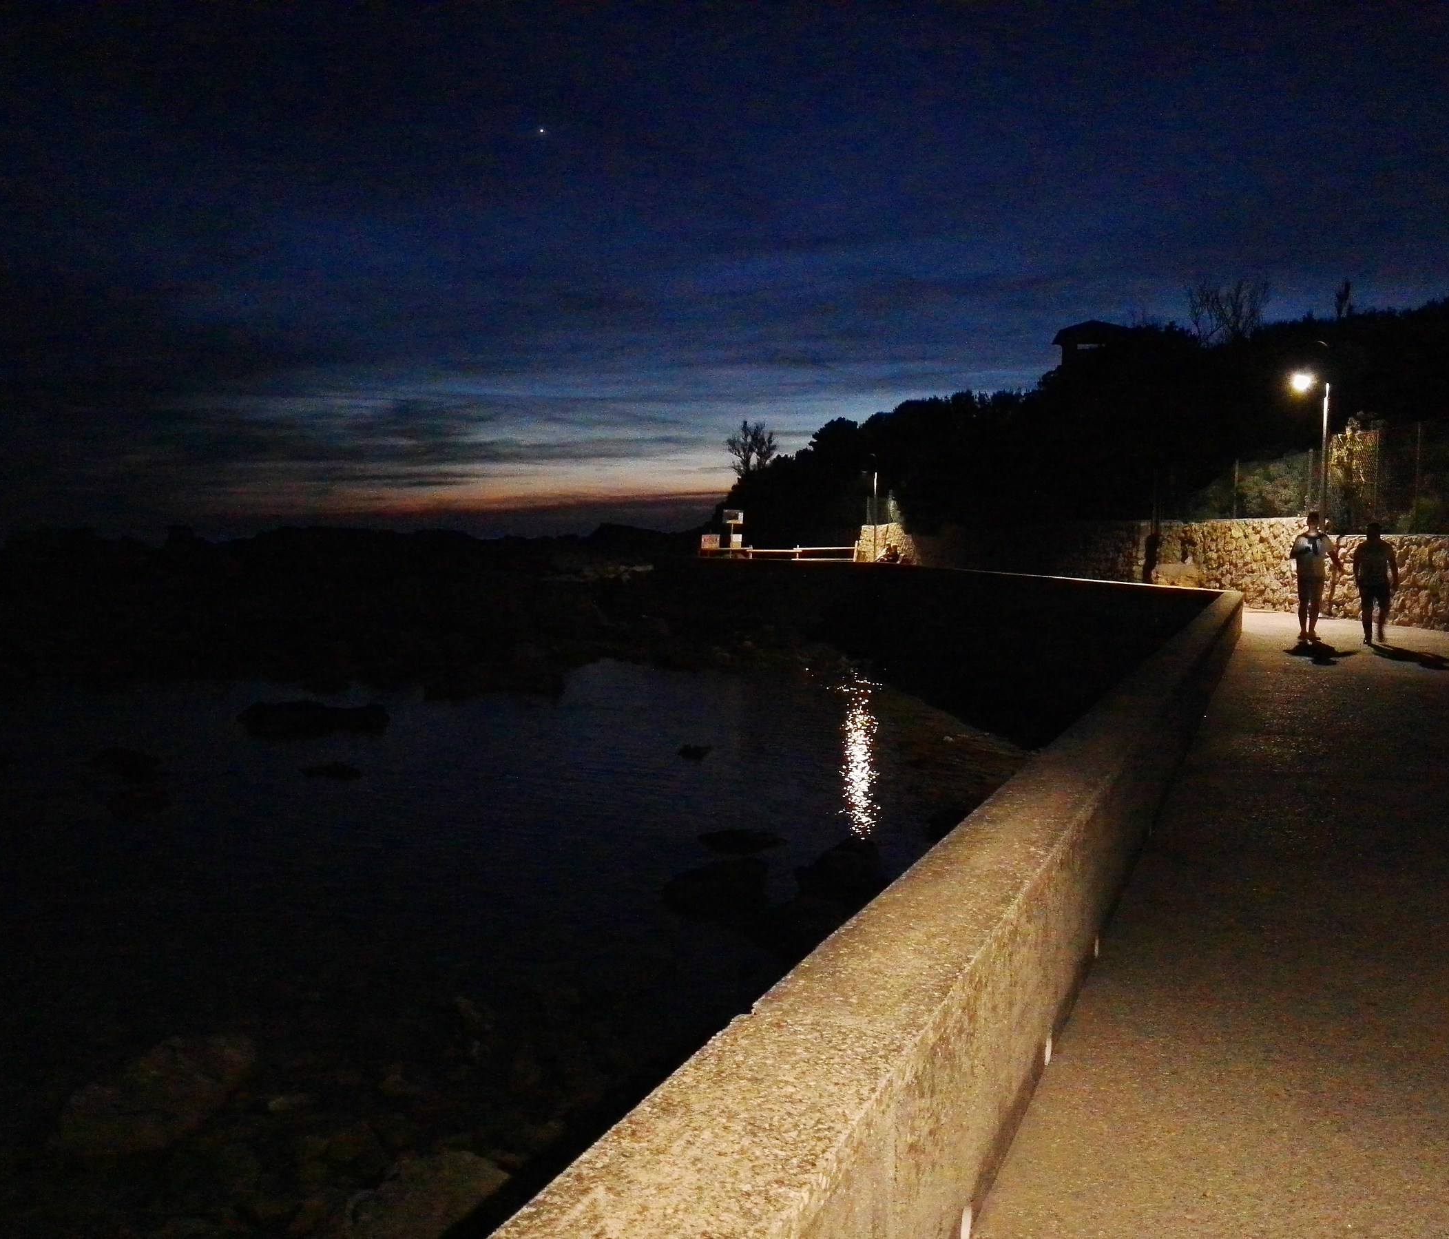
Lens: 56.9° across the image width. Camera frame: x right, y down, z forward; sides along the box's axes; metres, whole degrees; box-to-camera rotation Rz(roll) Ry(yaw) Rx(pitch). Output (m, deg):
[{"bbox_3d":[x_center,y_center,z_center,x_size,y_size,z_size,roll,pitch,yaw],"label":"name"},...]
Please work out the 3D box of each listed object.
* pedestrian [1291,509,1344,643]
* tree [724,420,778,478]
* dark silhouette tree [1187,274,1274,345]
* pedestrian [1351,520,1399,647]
[{"bbox_3d":[8.338,-0.617,18.832,0.690,1.795,0.480,2,4,23],"label":"pedestrian"},{"bbox_3d":[1.623,-10.164,80.000,3.100,3.500,2.800,0,4,0],"label":"tree"},{"bbox_3d":[20.778,-12.754,55.000,3.500,2.900,3.000,2,4,17],"label":"dark silhouette tree"},{"bbox_3d":[9.027,-0.514,18.453,0.610,1.650,0.450,2,4,23],"label":"pedestrian"}]

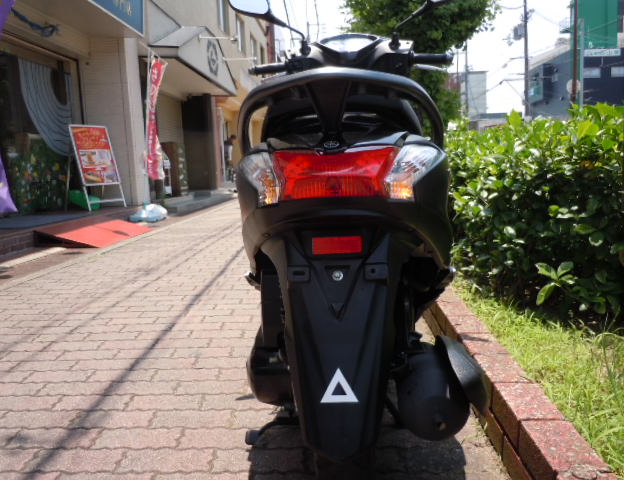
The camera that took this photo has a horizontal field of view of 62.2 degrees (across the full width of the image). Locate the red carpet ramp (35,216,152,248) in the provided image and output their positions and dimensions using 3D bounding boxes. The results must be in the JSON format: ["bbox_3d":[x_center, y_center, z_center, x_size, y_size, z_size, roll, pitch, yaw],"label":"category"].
[{"bbox_3d":[-2.230,-0.096,5.395,0.670,0.155,1.328,-2,9,5],"label":"red carpet ramp"}]

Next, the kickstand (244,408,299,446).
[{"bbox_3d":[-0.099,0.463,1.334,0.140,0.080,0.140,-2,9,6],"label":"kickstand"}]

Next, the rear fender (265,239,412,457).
[{"bbox_3d":[0.043,0.143,0.796,0.220,0.320,0.170,-2,9,6],"label":"rear fender"}]

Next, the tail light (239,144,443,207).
[{"bbox_3d":[0.045,-0.102,0.825,0.315,0.090,0.120,-2,9,6],"label":"tail light"}]

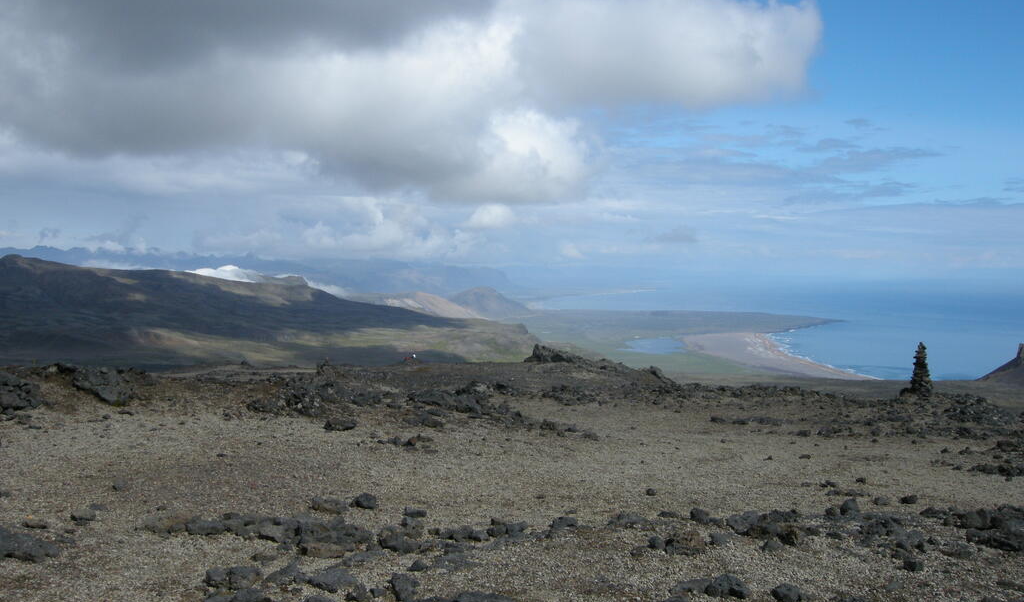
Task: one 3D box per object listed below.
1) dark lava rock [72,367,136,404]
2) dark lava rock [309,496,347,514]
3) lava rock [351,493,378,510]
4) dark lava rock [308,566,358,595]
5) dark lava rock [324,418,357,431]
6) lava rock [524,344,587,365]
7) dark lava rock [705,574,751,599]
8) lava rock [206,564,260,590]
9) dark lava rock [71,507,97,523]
[{"bbox_3d":[-6.413,1.327,16.256,0.973,0.595,0.730,-1,2,-22],"label":"dark lava rock"},{"bbox_3d":[-1.380,1.522,7.744,0.284,0.113,0.213,0,2,-10],"label":"dark lava rock"},{"bbox_3d":[-1.122,1.526,7.878,0.213,0.104,0.181,0,2,-8],"label":"lava rock"},{"bbox_3d":[-0.983,1.526,5.671,0.285,0.126,0.214,0,2,-10],"label":"dark lava rock"},{"bbox_3d":[-2.114,1.522,12.762,0.394,0.156,0.276,0,2,-9],"label":"dark lava rock"},{"bbox_3d":[1.193,1.467,28.387,1.700,0.563,1.105,0,2,2],"label":"lava rock"},{"bbox_3d":[1.139,1.509,5.473,0.243,0.117,0.182,0,2,12],"label":"dark lava rock"},{"bbox_3d":[-1.528,1.512,5.662,0.306,0.107,0.199,-1,2,-15],"label":"lava rock"},{"bbox_3d":[-3.057,1.530,7.385,0.185,0.098,0.158,-1,2,-23],"label":"dark lava rock"}]

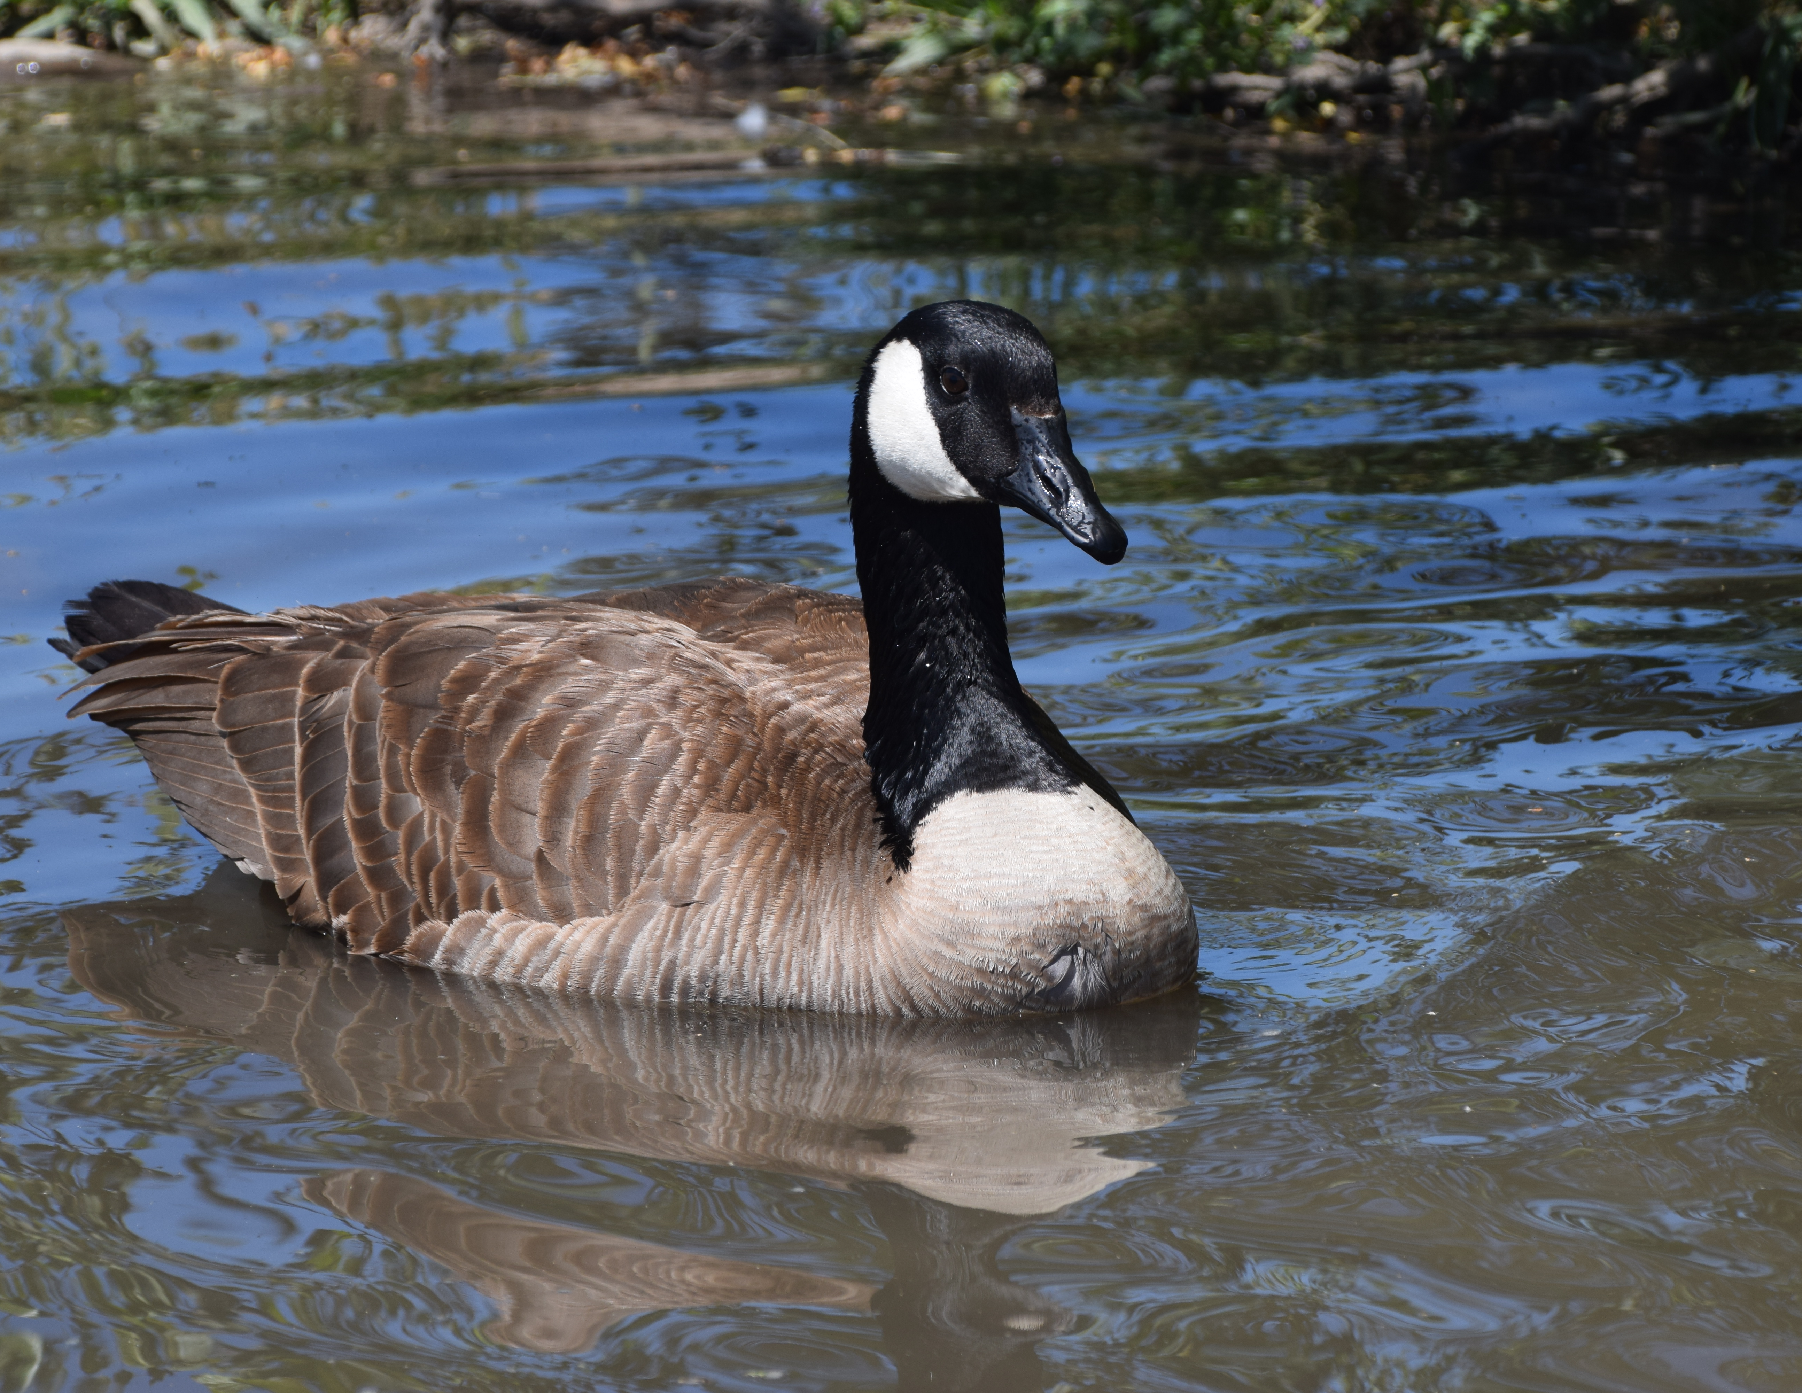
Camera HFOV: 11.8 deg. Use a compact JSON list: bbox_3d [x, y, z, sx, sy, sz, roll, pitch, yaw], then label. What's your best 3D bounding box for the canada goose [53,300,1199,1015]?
[{"bbox_3d":[-0.144,-0.030,3.975,0.645,0.355,0.270,10,15,41],"label":"canada goose"}]

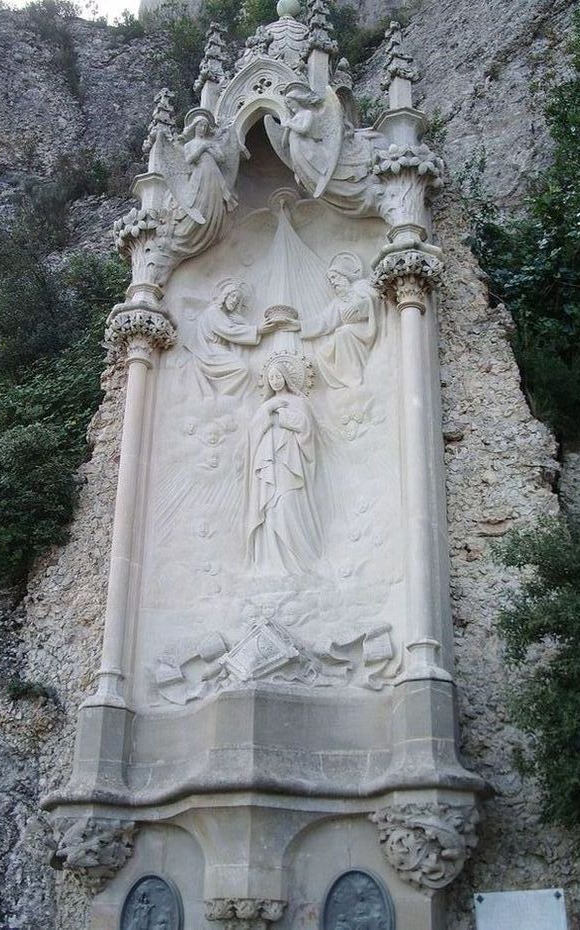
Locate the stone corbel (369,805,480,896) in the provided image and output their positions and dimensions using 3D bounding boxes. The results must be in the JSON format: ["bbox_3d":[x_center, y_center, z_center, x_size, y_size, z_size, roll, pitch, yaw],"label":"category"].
[{"bbox_3d":[0.683,1.915,5.485,0.533,0.407,0.369,-9,-28,19],"label":"stone corbel"}]

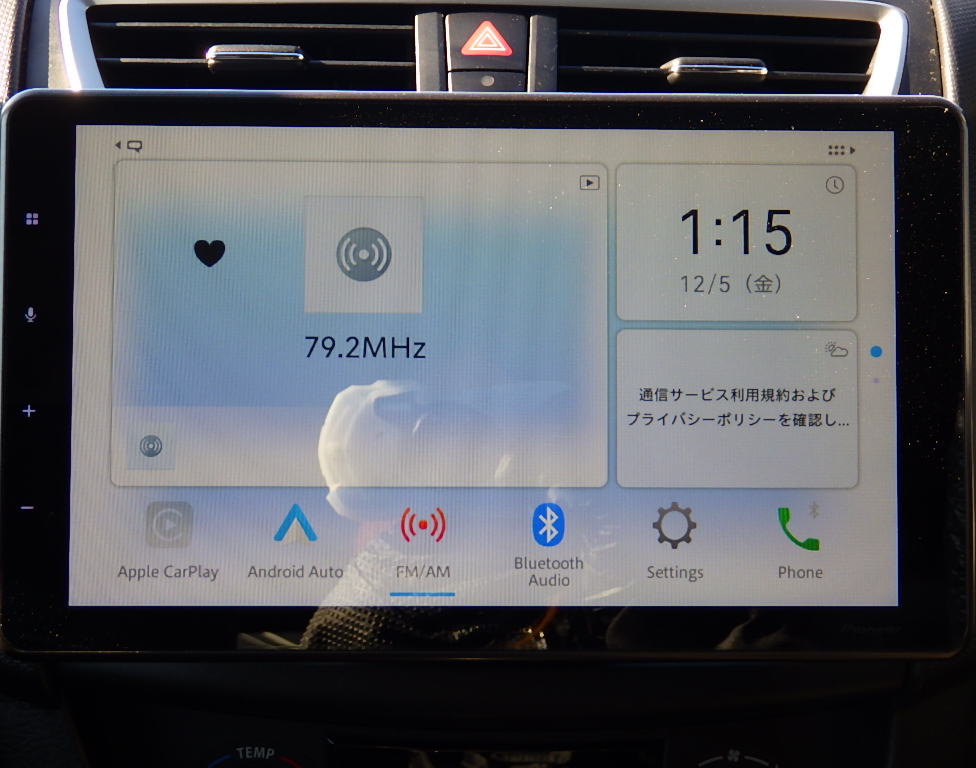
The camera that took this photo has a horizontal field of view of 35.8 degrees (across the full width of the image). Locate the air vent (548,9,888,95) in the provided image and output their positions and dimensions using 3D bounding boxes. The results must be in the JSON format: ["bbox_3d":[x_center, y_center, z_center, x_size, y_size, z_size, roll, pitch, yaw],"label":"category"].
[{"bbox_3d":[0.072,-0.096,0.483,0.105,0.044,0.030,0,-27,-5],"label":"air vent"}]

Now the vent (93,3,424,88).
[{"bbox_3d":[-0.074,-0.097,0.482,0.104,0.044,0.030,0,-27,-1],"label":"vent"}]

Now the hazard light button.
[{"bbox_3d":[-0.001,-0.105,0.479,0.025,0.024,0.012,0,-27,-2],"label":"hazard light button"}]

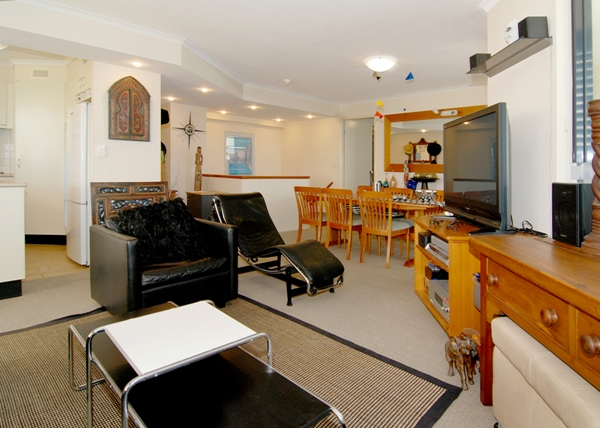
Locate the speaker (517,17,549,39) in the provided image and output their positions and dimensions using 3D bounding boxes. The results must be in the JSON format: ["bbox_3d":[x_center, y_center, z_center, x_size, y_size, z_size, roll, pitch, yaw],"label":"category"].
[{"bbox_3d":[1.235,-0.984,1.690,0.110,0.110,0.080,1,7,5],"label":"speaker"}]

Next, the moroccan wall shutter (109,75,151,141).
[{"bbox_3d":[-2.000,-1.252,3.790,0.450,0.760,0.050,-5,7,-40],"label":"moroccan wall shutter"}]

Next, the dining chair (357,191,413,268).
[{"bbox_3d":[1.060,0.158,4.050,0.460,0.890,0.530,5,7,44],"label":"dining chair"}]

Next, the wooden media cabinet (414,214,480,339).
[{"bbox_3d":[1.235,0.432,2.510,0.420,0.670,0.840,1,7,5],"label":"wooden media cabinet"}]

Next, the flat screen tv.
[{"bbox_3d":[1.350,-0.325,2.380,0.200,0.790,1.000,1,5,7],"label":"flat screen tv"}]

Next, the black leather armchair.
[{"bbox_3d":[-1.150,0.416,2.690,0.840,0.700,0.800,-5,7,-43],"label":"black leather armchair"}]

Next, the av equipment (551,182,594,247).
[{"bbox_3d":[1.370,0.000,1.510,0.230,0.285,0.180,1,5,6],"label":"av equipment"}]

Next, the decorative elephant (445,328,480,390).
[{"bbox_3d":[0.867,0.748,1.710,0.150,0.250,0.210,-3,7,-20],"label":"decorative elephant"}]

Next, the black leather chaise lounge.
[{"bbox_3d":[-0.235,0.275,3.130,0.540,0.810,1.340,-7,9,-44],"label":"black leather chaise lounge"}]

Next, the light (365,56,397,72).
[{"bbox_3d":[0.880,-1.645,3.500,0.350,0.115,0.350,0,7,0],"label":"light"}]

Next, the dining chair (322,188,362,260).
[{"bbox_3d":[0.650,0.116,4.370,0.460,0.890,0.530,5,7,44],"label":"dining chair"}]

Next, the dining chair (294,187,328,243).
[{"bbox_3d":[0.270,0.076,4.690,0.460,0.890,0.530,5,7,44],"label":"dining chair"}]

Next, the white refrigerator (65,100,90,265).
[{"bbox_3d":[-2.470,-0.378,4.170,0.680,1.860,0.660,-5,7,-44],"label":"white refrigerator"}]

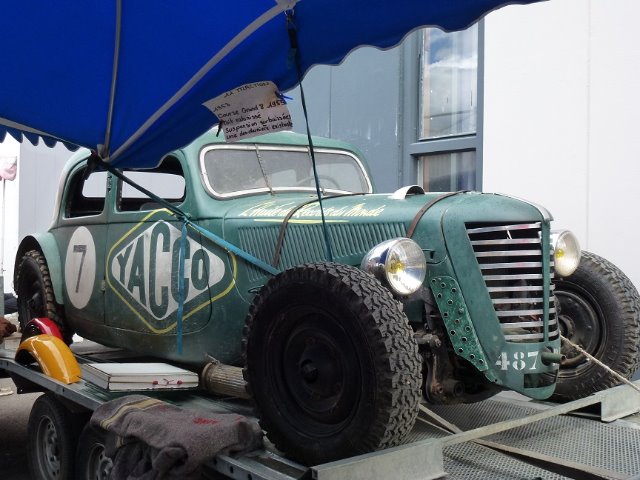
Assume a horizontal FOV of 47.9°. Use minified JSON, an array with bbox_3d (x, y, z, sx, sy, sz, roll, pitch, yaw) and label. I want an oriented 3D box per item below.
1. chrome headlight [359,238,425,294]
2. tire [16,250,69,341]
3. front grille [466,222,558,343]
[{"bbox_3d":[0.248,0.094,2.580,0.200,0.200,0.210,0,1,-38],"label":"chrome headlight"},{"bbox_3d":[-1.799,0.413,4.714,0.180,0.710,0.710,0,1,-38],"label":"tire"},{"bbox_3d":[0.781,0.153,2.690,0.540,0.440,0.160,0,1,-38],"label":"front grille"}]

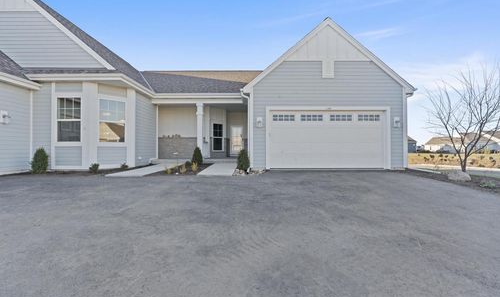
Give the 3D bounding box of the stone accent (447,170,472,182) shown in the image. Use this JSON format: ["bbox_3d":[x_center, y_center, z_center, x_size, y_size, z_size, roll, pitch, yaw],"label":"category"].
[{"bbox_3d":[5.770,0.765,6.100,0.570,0.260,0.430,0,0,-1],"label":"stone accent"}]

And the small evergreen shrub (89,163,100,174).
[{"bbox_3d":[-5.570,0.710,7.950,0.350,0.360,0.350,0,0,-1],"label":"small evergreen shrub"}]

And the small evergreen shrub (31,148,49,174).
[{"bbox_3d":[-7.420,0.440,7.850,0.490,0.900,0.490,0,0,-1],"label":"small evergreen shrub"}]

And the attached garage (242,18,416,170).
[{"bbox_3d":[3.180,-2.180,12.350,7.000,6.150,6.800,0,0,-1],"label":"attached garage"}]

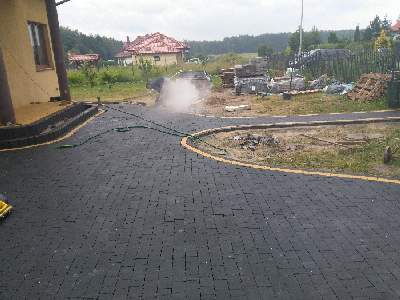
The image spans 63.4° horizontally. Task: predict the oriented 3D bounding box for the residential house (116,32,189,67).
[{"bbox_3d":[-8.426,-17.874,57.212,12.500,6.300,11.000,-3,16,-4],"label":"residential house"}]

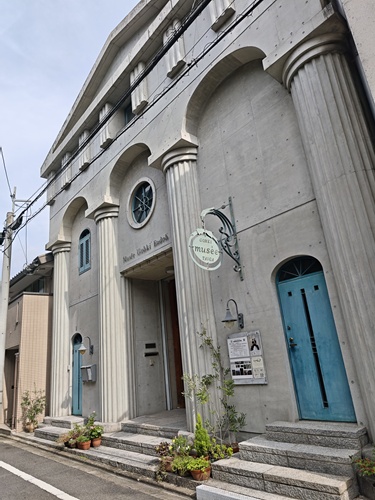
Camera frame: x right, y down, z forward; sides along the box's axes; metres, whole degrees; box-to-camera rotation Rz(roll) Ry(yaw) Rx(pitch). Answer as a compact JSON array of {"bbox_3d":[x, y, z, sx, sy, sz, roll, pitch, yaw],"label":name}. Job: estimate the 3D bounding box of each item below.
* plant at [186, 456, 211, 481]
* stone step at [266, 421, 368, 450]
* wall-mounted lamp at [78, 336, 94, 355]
[{"bbox_3d":[0.140,2.679,4.094,0.289,0.224,0.289,-5,-19,-2],"label":"plant"},{"bbox_3d":[1.609,2.345,4.232,0.364,0.163,1.255,11,-25,-40],"label":"stone step"},{"bbox_3d":[-2.819,2.607,9.082,0.420,0.477,0.250,11,-24,-40],"label":"wall-mounted lamp"}]

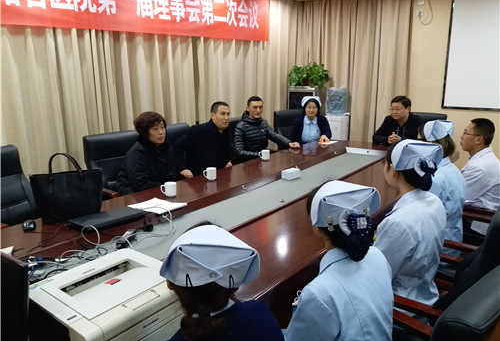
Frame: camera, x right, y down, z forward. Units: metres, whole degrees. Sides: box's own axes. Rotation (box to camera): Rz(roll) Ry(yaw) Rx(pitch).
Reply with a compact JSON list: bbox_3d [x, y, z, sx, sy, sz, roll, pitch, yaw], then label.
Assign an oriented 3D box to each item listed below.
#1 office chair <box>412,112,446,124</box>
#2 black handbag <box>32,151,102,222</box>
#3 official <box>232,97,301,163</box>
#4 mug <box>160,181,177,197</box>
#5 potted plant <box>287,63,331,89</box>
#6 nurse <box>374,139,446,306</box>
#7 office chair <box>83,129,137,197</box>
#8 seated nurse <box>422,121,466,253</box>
[{"bbox_3d":[1.770,-0.105,4.509,0.620,1.050,0.660,11,19,38],"label":"office chair"},{"bbox_3d":[-1.046,0.069,2.343,0.400,0.390,0.160,-6,15,-19],"label":"black handbag"},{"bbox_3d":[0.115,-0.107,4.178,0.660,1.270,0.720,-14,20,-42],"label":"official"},{"bbox_3d":[-0.542,0.122,2.698,0.108,0.092,0.080,-4,15,-12],"label":"mug"},{"bbox_3d":[0.850,-1.388,5.879,0.620,0.430,0.500,1,15,8],"label":"potted plant"},{"bbox_3d":[0.662,0.443,2.111,0.500,1.220,0.660,-12,18,-37],"label":"nurse"},{"bbox_3d":[-0.946,0.230,3.392,0.660,1.060,0.610,13,20,43],"label":"office chair"},{"bbox_3d":[1.158,0.271,2.742,0.490,1.220,0.660,-13,19,-38],"label":"seated nurse"}]

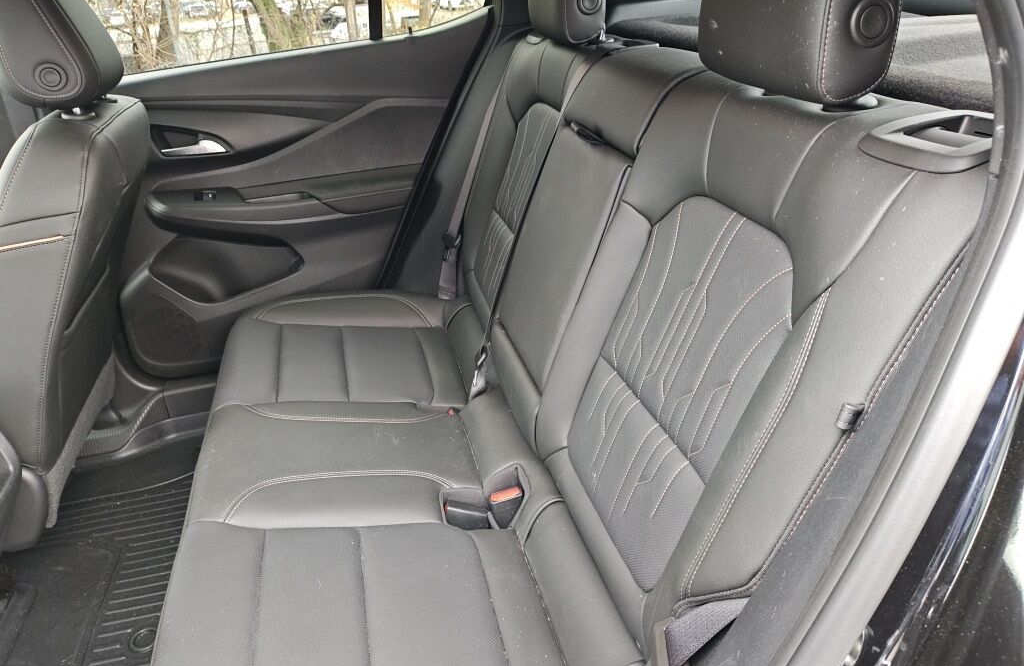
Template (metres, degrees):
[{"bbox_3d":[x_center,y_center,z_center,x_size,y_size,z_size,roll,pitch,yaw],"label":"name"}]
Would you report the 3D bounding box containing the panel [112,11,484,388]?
[{"bbox_3d":[-0.472,-0.278,1.584,0.891,0.743,0.150,-6,26,-12],"label":"panel"}]

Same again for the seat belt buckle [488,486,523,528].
[{"bbox_3d":[-0.003,0.266,1.083,0.046,0.070,0.025,-13,28,-8],"label":"seat belt buckle"}]

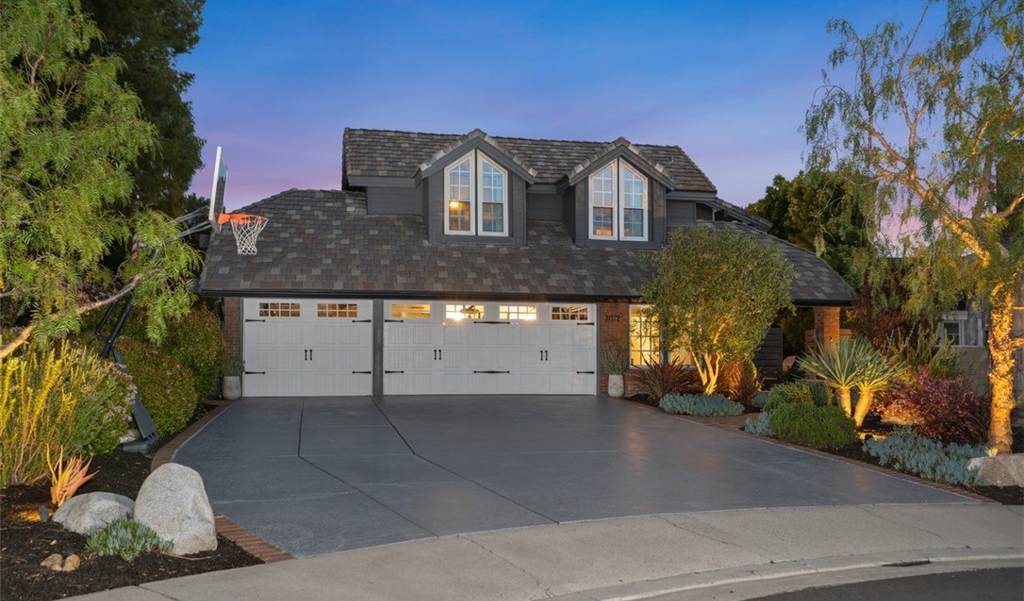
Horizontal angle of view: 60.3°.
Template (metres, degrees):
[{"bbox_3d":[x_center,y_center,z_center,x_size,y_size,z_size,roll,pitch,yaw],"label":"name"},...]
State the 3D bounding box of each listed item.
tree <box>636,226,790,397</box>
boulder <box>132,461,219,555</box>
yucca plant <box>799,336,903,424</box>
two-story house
[{"bbox_3d":[4.110,0.200,17.700,3.050,3.350,2.900,0,-3,0],"label":"tree"},{"bbox_3d":[-2.385,1.480,6.250,0.550,0.620,0.480,1,-3,-14],"label":"boulder"},{"bbox_3d":[4.860,1.167,12.700,1.500,1.250,1.350,0,-3,0],"label":"yucca plant"},{"bbox_3d":[-0.180,-1.050,25.100,15.000,7.100,11.000,1,-3,-10],"label":"two-story house"}]

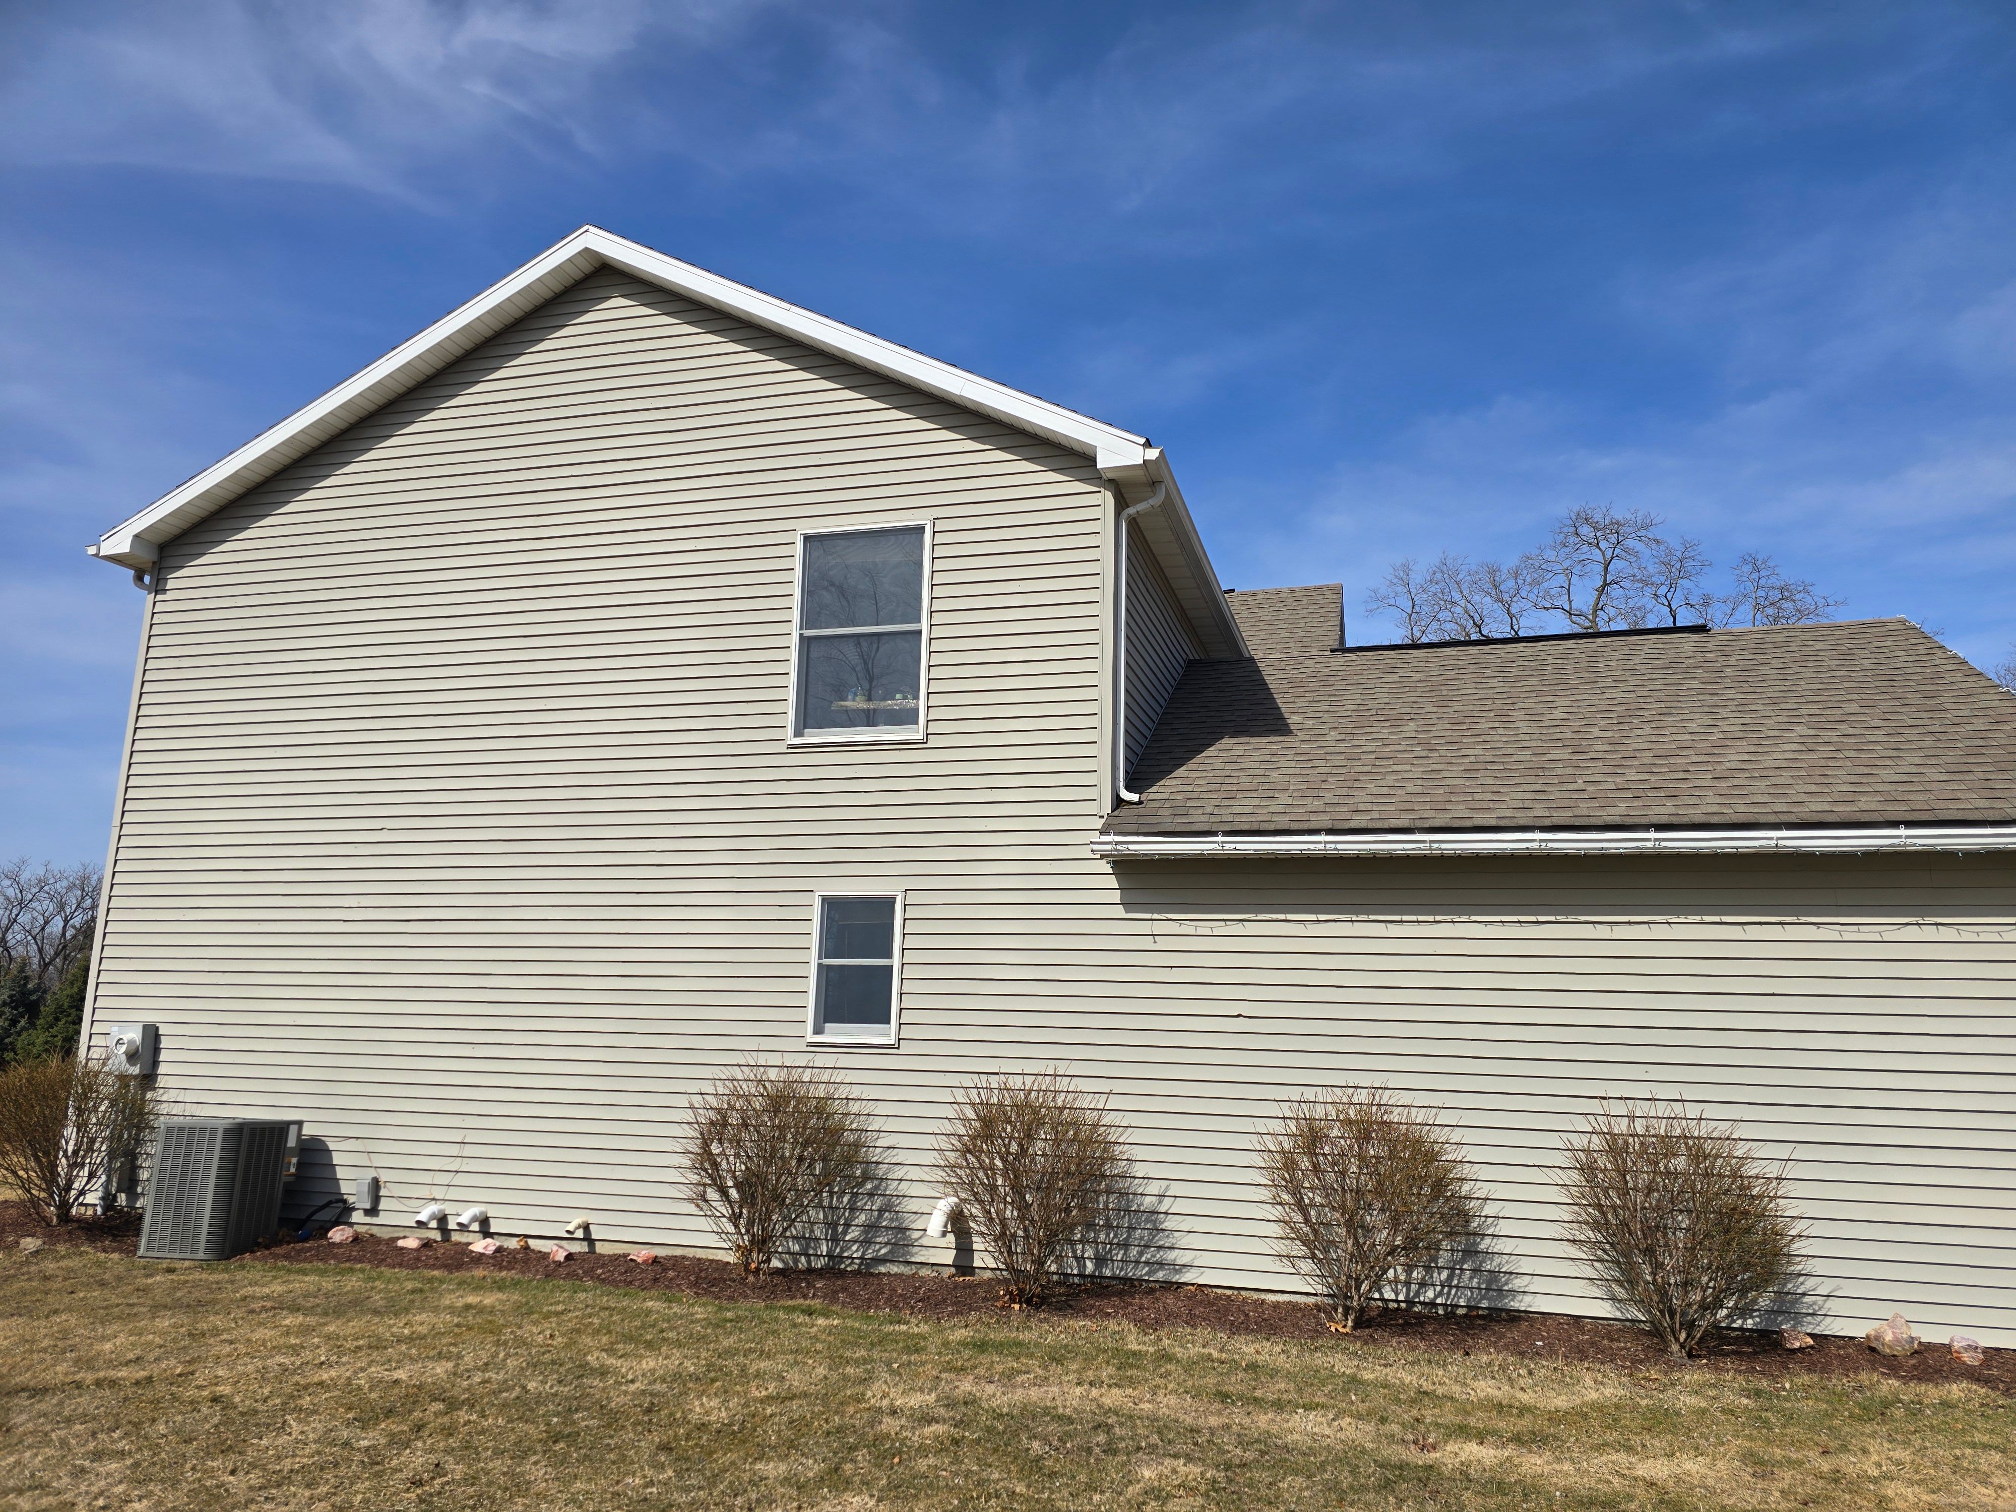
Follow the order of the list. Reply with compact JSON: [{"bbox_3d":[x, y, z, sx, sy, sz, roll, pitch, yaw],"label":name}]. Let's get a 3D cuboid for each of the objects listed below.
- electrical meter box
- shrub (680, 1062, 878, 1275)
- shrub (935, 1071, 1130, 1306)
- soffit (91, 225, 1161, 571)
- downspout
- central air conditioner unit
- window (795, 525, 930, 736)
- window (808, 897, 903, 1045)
[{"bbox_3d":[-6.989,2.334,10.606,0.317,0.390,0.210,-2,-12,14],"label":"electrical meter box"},{"bbox_3d":[-1.514,2.677,8.720,1.310,1.320,1.000,-2,-12,14],"label":"shrub"},{"bbox_3d":[0.140,2.660,8.263,1.220,1.385,1.040,-2,-12,14],"label":"shrub"},{"bbox_3d":[-3.349,-3.039,10.728,9.040,2.500,0.300,-2,-12,14],"label":"soffit"},{"bbox_3d":[0.946,-0.809,9.447,0.345,2.365,0.090,-2,-12,14],"label":"downspout"},{"bbox_3d":[-5.692,3.115,9.734,0.670,0.925,0.660,-2,-12,14],"label":"central air conditioner unit"},{"bbox_3d":[-1.089,-0.907,9.858,1.059,1.657,0.100,-2,-12,14],"label":"window"},{"bbox_3d":[-1.066,1.480,9.358,0.665,1.047,0.100,-2,-12,14],"label":"window"}]

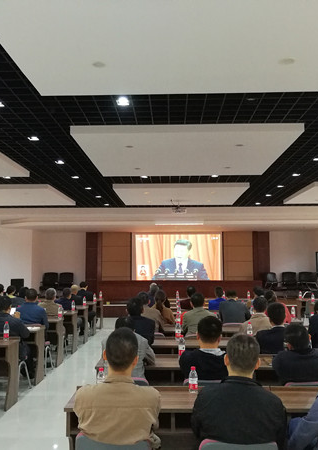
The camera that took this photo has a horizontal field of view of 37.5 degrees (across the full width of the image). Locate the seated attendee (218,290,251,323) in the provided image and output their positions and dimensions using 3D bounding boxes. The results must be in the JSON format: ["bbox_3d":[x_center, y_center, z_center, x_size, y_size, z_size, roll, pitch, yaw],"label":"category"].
[{"bbox_3d":[1.111,1.590,6.876,0.510,1.250,0.780,0,-5,2],"label":"seated attendee"}]

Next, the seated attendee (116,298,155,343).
[{"bbox_3d":[-0.242,1.417,4.984,0.490,1.300,0.860,-1,-5,5],"label":"seated attendee"}]

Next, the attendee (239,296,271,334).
[{"bbox_3d":[1.215,1.496,5.736,0.510,1.240,0.780,0,-5,2],"label":"attendee"}]

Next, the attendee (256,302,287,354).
[{"bbox_3d":[1.267,1.437,4.936,0.500,1.240,0.860,0,-5,2],"label":"attendee"}]

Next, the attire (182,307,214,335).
[{"bbox_3d":[0.504,1.328,5.873,0.480,0.630,0.420,0,-5,2],"label":"attire"}]

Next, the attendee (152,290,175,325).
[{"bbox_3d":[0.058,1.591,6.911,0.470,1.260,0.760,0,-5,2],"label":"attendee"}]

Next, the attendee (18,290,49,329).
[{"bbox_3d":[-1.837,1.598,6.973,0.510,1.270,0.780,-1,-5,5],"label":"attendee"}]

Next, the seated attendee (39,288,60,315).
[{"bbox_3d":[-1.891,1.746,8.319,0.480,1.250,0.840,-1,-5,8],"label":"seated attendee"}]

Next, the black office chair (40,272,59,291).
[{"bbox_3d":[-3.957,2.209,16.812,0.620,0.980,0.620,0,-5,2],"label":"black office chair"}]

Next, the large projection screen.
[{"bbox_3d":[0.684,1.141,16.851,3.208,1.728,0.100,0,-5,2],"label":"large projection screen"}]

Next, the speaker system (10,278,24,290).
[{"bbox_3d":[-4.629,2.135,15.419,0.420,0.675,0.400,0,-5,2],"label":"speaker system"}]

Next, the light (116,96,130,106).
[{"bbox_3d":[-0.415,-1.433,5.355,0.160,0.080,0.160,0,-5,2],"label":"light"}]

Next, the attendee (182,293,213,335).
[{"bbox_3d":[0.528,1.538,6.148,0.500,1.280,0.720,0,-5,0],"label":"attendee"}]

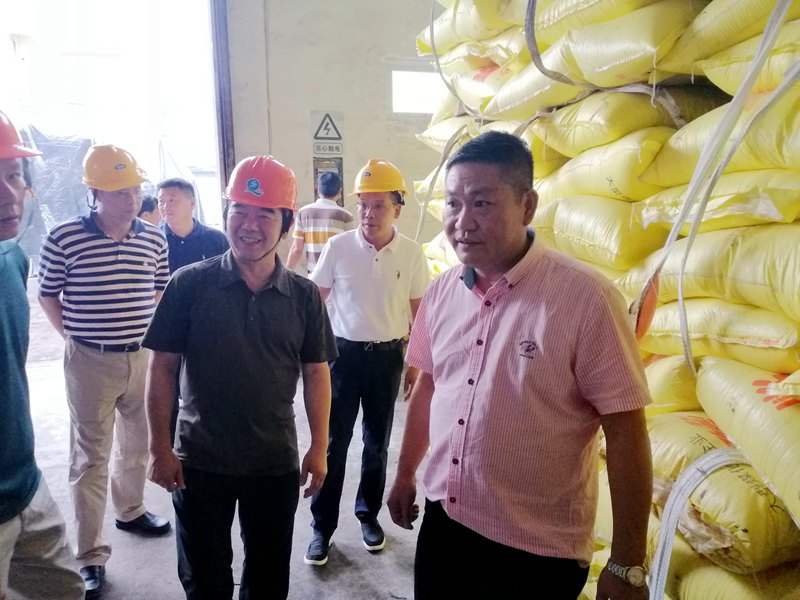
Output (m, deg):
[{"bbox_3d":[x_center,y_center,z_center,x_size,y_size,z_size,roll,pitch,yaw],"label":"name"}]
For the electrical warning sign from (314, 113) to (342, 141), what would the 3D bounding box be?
[{"bbox_3d":[-0.651,-1.559,5.400,0.270,0.250,0.030,-2,11,-9],"label":"electrical warning sign"}]

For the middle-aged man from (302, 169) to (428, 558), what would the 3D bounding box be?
[{"bbox_3d":[-0.139,0.290,2.641,0.540,1.760,0.400,-1,11,-7],"label":"middle-aged man"}]

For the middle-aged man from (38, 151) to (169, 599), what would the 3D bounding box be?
[{"bbox_3d":[-1.228,0.287,2.549,0.550,1.800,0.440,-8,14,-37],"label":"middle-aged man"}]

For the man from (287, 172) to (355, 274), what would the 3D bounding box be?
[{"bbox_3d":[-0.607,-0.109,4.815,0.550,1.730,0.420,1,11,7],"label":"man"}]

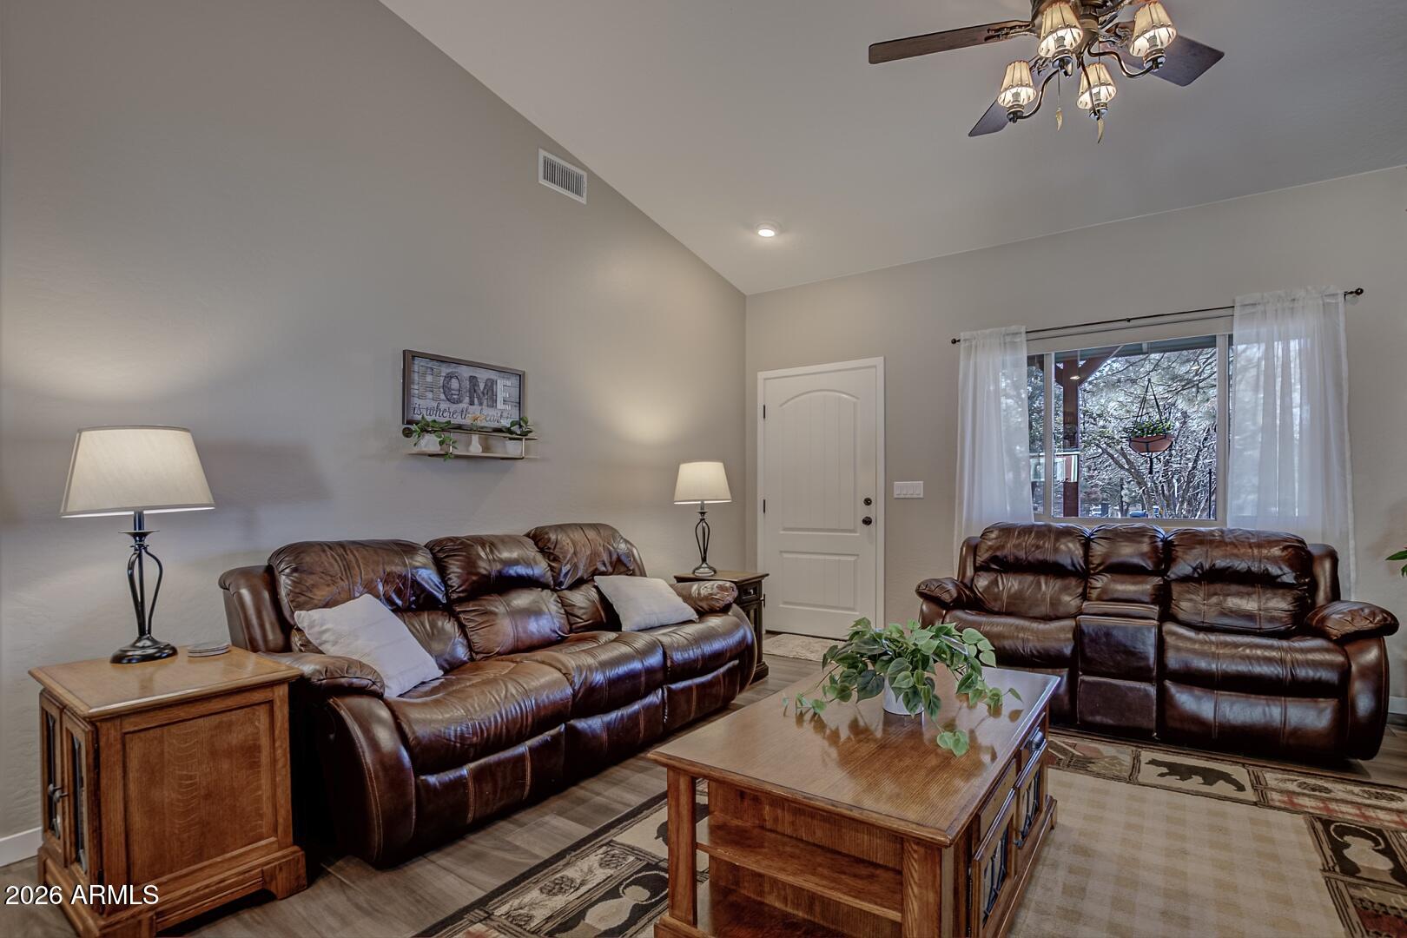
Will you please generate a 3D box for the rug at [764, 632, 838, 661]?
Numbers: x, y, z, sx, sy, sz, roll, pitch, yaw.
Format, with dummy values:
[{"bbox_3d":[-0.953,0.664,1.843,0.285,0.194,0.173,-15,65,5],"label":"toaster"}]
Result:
[{"bbox_3d":[0.816,1.364,4.460,0.887,0.015,0.592,-1,-3,32],"label":"rug"}]

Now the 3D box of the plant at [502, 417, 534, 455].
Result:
[{"bbox_3d":[-0.961,-0.168,3.023,0.120,0.200,0.135,-1,-2,38],"label":"plant"}]

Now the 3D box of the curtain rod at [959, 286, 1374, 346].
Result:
[{"bbox_3d":[2.513,-0.884,3.472,1.950,0.050,0.085,-1,-2,31],"label":"curtain rod"}]

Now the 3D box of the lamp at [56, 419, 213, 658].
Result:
[{"bbox_3d":[-1.739,0.231,1.810,0.345,0.705,0.345,-1,-2,38],"label":"lamp"}]

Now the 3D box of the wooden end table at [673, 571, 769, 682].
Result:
[{"bbox_3d":[0.122,1.022,3.840,0.459,0.653,0.418,-2,-3,36],"label":"wooden end table"}]

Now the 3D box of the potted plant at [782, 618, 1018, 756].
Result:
[{"bbox_3d":[0.622,0.632,1.885,0.683,0.265,0.551,0,-2,2],"label":"potted plant"}]

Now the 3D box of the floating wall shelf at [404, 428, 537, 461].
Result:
[{"bbox_3d":[-1.109,-0.114,2.843,0.160,0.125,0.570,-1,-2,38],"label":"floating wall shelf"}]

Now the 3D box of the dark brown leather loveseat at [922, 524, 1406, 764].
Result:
[{"bbox_3d":[2.356,0.832,3.347,1.979,0.995,0.938,-1,-3,31],"label":"dark brown leather loveseat"}]

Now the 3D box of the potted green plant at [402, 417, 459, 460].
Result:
[{"bbox_3d":[-1.236,-0.137,2.658,0.160,0.190,0.200,-1,-2,38],"label":"potted green plant"}]

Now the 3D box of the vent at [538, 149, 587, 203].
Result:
[{"bbox_3d":[-0.803,-1.671,3.352,0.025,0.196,0.345,-1,-2,38],"label":"vent"}]

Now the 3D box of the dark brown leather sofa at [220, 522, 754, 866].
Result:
[{"bbox_3d":[-0.796,0.809,2.930,0.949,1.010,2.173,-2,-3,35],"label":"dark brown leather sofa"}]

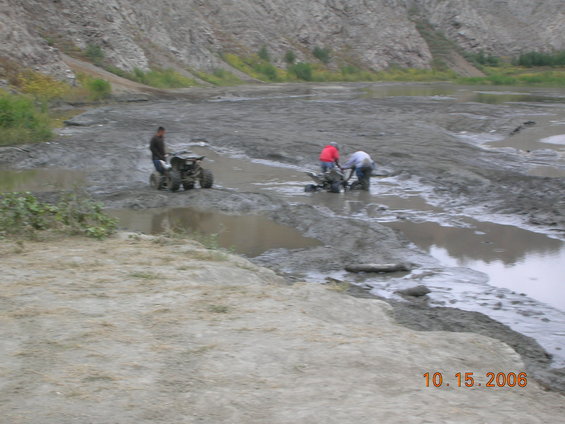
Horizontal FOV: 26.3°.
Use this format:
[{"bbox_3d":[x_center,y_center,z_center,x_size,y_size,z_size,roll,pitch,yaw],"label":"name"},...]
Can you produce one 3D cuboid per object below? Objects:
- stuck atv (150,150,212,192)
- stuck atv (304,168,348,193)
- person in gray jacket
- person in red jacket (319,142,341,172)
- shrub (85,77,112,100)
[{"bbox_3d":[-2.878,-1.160,34.600,1.120,1.100,1.720,-4,8,-27],"label":"stuck atv"},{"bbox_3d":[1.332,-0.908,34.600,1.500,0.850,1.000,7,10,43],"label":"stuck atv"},{"bbox_3d":[2.185,-1.189,34.600,0.580,1.170,0.820,7,10,45],"label":"person in gray jacket"},{"bbox_3d":[1.373,-1.373,35.300,0.630,1.350,0.550,2,7,14],"label":"person in red jacket"},{"bbox_3d":[-13.707,-9.200,90.000,2.100,1.800,2.000,0,7,0],"label":"shrub"}]

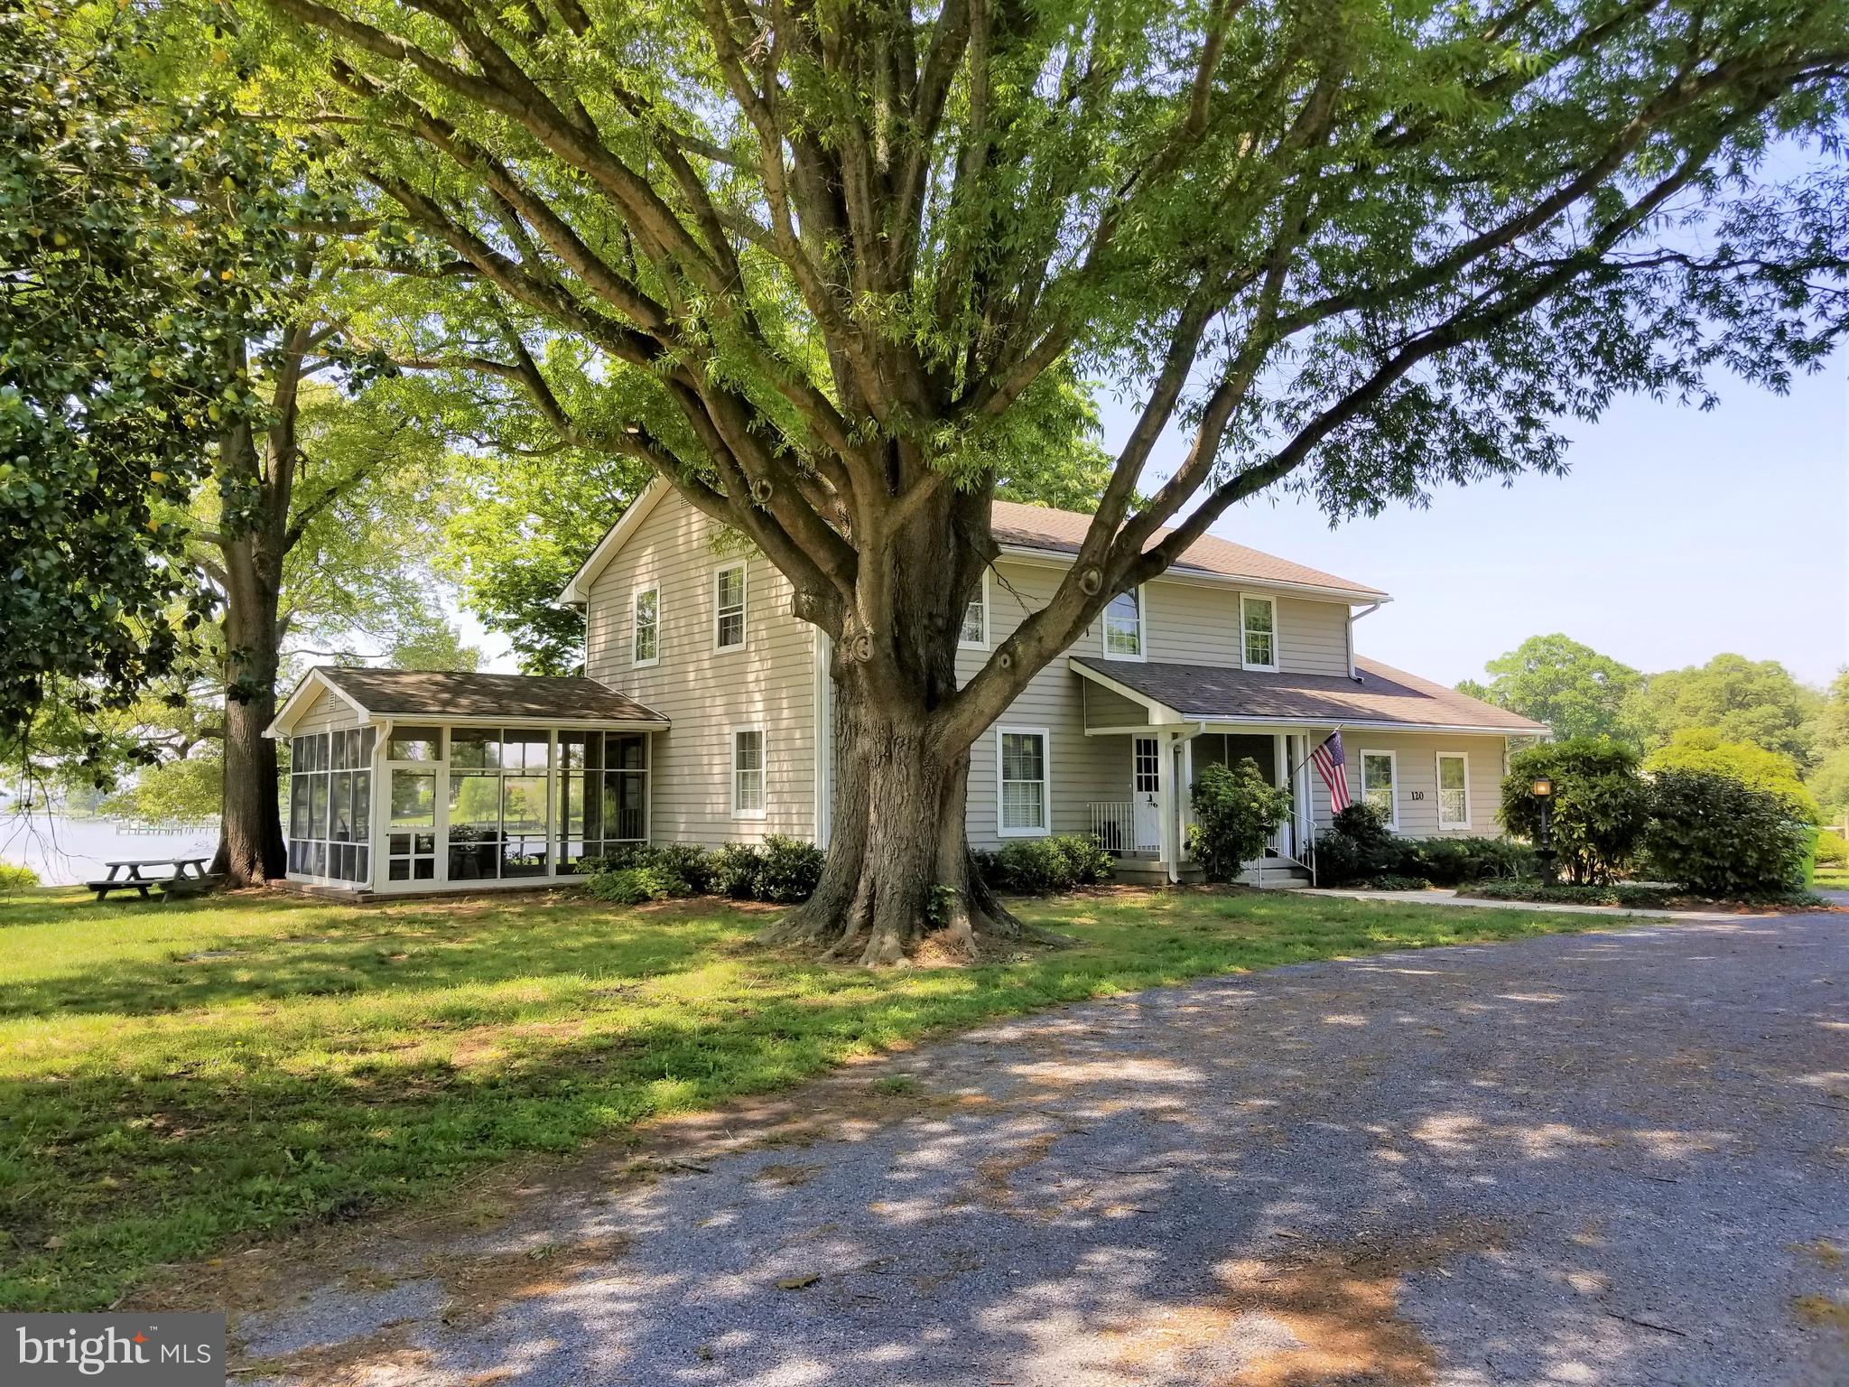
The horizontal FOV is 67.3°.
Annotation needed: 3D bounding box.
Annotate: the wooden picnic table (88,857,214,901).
[{"bbox_3d":[-13.127,3.162,23.700,1.550,0.750,1.830,-1,-4,13],"label":"wooden picnic table"}]

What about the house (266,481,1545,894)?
[{"bbox_3d":[0.379,-0.215,27.677,21.800,7.750,13.800,3,-5,-38],"label":"house"}]

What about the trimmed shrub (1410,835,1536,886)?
[{"bbox_3d":[9.919,2.951,25.118,2.300,0.850,1.600,3,-5,-38],"label":"trimmed shrub"}]

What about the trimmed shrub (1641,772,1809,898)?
[{"bbox_3d":[12.538,2.137,21.700,2.350,1.900,2.300,3,-5,-38],"label":"trimmed shrub"}]

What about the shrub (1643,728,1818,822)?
[{"bbox_3d":[15.746,2.120,27.300,3.200,2.750,3.100,3,-5,-38],"label":"shrub"}]

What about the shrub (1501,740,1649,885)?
[{"bbox_3d":[10.965,1.999,23.400,2.400,2.450,2.400,3,-5,-38],"label":"shrub"}]

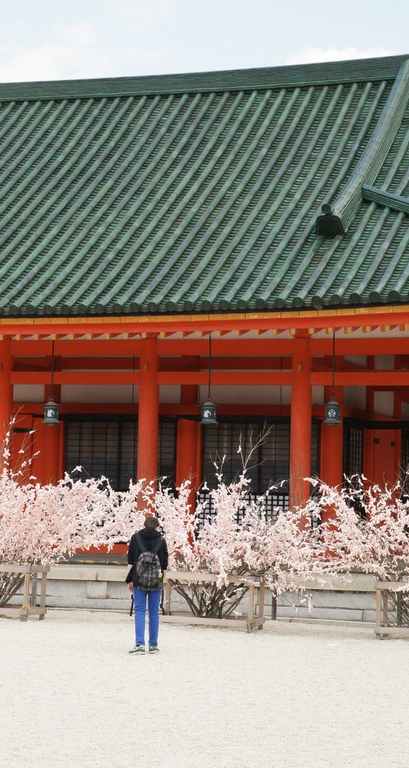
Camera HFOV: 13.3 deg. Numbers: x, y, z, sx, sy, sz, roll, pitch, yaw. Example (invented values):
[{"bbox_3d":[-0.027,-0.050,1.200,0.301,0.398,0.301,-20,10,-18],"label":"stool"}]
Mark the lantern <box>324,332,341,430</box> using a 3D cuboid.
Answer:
[{"bbox_3d":[2.106,-0.083,28.707,0.300,1.555,0.300,0,-4,18],"label":"lantern"}]

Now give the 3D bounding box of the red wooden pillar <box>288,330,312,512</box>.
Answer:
[{"bbox_3d":[1.649,1.174,30.350,0.370,3.986,0.370,0,-4,18],"label":"red wooden pillar"}]

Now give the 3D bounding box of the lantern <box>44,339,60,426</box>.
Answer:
[{"bbox_3d":[-2.610,-0.027,30.245,0.300,1.483,0.300,1,-4,0],"label":"lantern"}]

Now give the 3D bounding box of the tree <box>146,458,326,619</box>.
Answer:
[{"bbox_3d":[0.418,2.289,25.338,2.600,2.330,2.400,1,-3,0],"label":"tree"}]

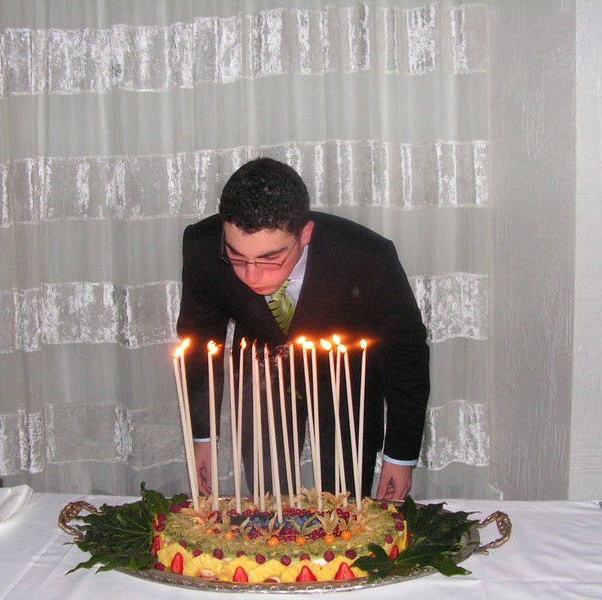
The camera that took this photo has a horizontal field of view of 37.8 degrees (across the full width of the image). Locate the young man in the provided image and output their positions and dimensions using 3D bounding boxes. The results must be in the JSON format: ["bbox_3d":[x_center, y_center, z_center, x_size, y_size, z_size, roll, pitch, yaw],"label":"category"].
[{"bbox_3d":[0.030,0.427,2.031,0.560,1.500,0.700,-1,8,6],"label":"young man"}]

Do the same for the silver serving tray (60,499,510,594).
[{"bbox_3d":[-0.025,0.442,1.689,0.890,0.070,0.440,-1,8,6],"label":"silver serving tray"}]

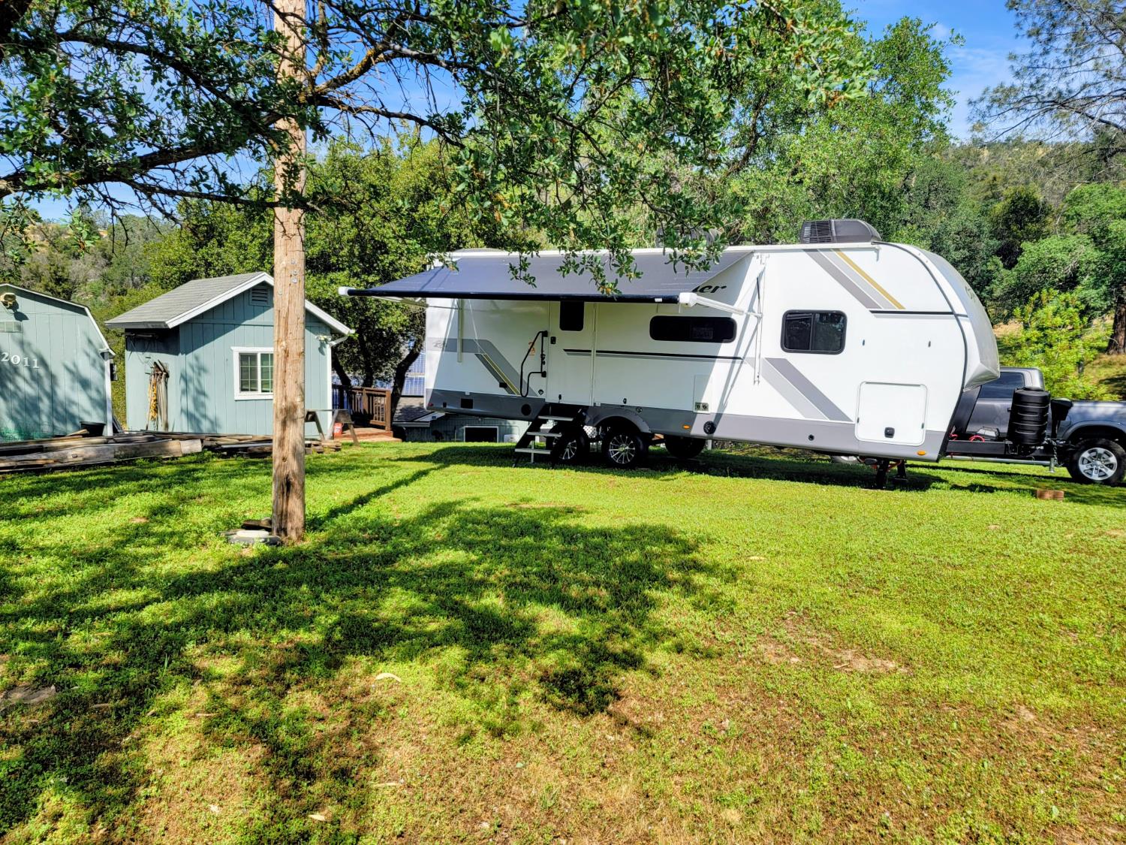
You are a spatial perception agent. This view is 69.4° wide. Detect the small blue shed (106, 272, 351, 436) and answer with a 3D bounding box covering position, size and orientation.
[{"bbox_3d":[-7.423,-1.537,17.865,3.672,3.324,4.534,-4,9,-41],"label":"small blue shed"}]

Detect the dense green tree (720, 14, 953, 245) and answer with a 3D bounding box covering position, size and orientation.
[{"bbox_3d":[5.955,-4.389,18.083,5.500,8.882,5.200,4,7,17],"label":"dense green tree"}]

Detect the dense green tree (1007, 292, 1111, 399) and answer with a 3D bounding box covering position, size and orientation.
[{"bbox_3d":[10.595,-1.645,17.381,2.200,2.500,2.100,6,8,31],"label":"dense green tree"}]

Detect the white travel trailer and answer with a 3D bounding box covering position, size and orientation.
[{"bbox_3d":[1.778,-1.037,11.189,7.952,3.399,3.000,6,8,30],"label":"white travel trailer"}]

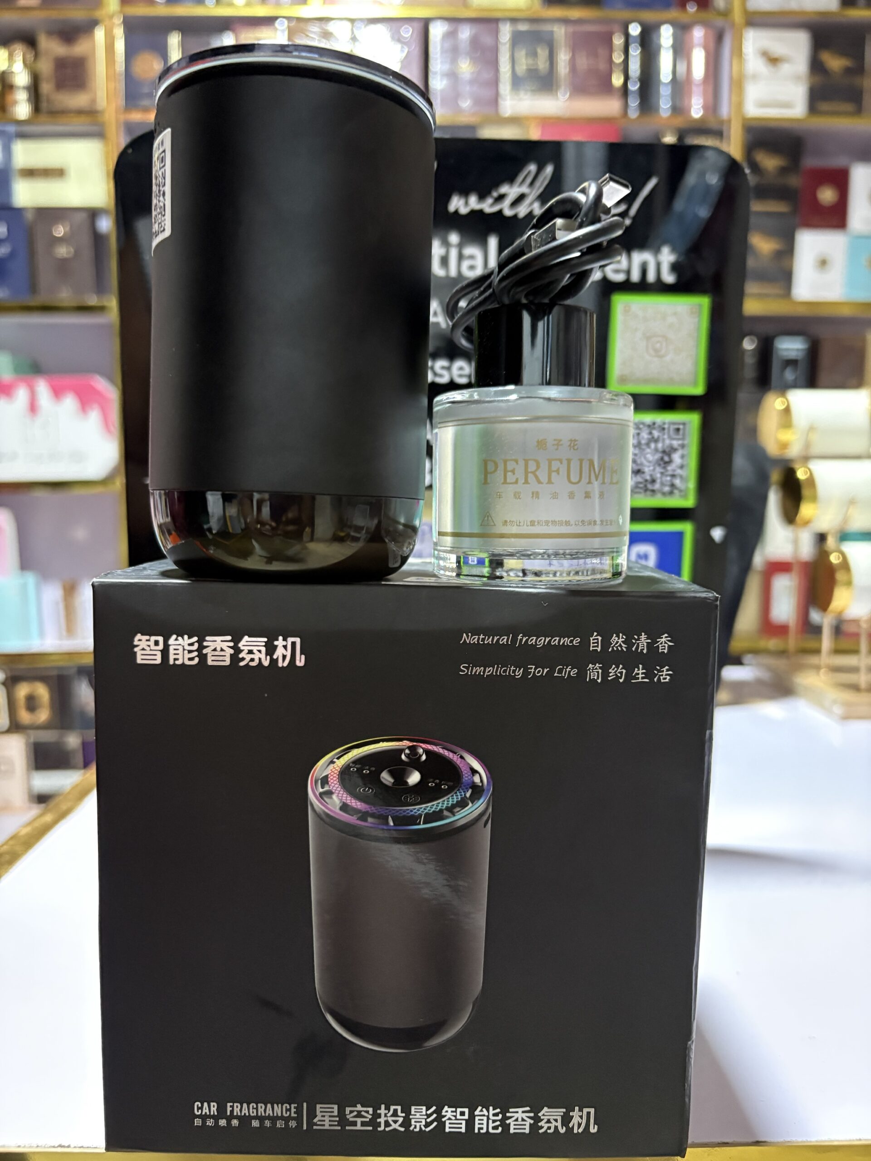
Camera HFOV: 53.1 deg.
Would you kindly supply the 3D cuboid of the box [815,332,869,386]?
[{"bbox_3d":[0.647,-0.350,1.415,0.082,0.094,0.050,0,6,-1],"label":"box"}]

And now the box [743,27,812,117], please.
[{"bbox_3d":[0.501,-0.747,1.305,0.097,0.125,0.050,0,4,-1],"label":"box"}]

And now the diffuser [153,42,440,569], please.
[{"bbox_3d":[-0.033,-0.054,0.202,0.063,0.104,0.063,1,7,-1],"label":"diffuser"}]

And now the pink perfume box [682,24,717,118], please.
[{"bbox_3d":[0.387,-0.748,1.312,0.051,0.129,0.070,0,4,-1],"label":"pink perfume box"}]

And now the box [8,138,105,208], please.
[{"bbox_3d":[-0.547,-0.594,1.296,0.136,0.097,0.060,0,4,-1],"label":"box"}]

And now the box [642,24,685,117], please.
[{"bbox_3d":[0.332,-0.748,1.311,0.058,0.128,0.070,0,4,-1],"label":"box"}]

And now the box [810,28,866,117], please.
[{"bbox_3d":[0.591,-0.750,1.307,0.081,0.122,0.050,0,4,-1],"label":"box"}]

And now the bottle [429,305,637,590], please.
[{"bbox_3d":[0.023,-0.031,0.207,0.046,0.061,0.046,0,7,-9],"label":"bottle"}]

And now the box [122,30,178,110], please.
[{"bbox_3d":[-0.440,-0.786,1.365,0.085,0.118,0.050,0,6,-1],"label":"box"}]

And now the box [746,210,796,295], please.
[{"bbox_3d":[0.500,-0.491,1.325,0.076,0.124,0.050,0,4,-1],"label":"box"}]

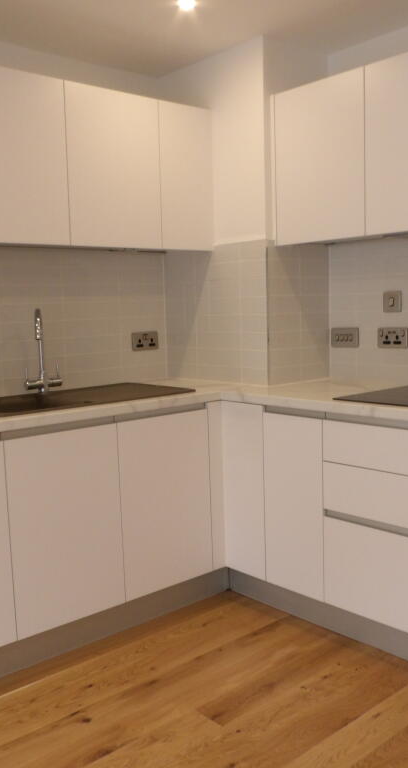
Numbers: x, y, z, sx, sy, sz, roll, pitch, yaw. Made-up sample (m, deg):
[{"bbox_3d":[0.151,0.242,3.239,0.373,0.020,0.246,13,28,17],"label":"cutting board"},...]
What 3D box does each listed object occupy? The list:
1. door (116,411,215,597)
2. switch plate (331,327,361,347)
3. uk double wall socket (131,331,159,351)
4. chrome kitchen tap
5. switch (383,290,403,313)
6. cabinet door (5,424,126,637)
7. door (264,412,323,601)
[{"bbox_3d":[-0.148,0.469,2.832,0.449,0.690,0.020,-7,8,-41],"label":"door"},{"bbox_3d":[0.650,-0.212,3.278,0.012,0.087,0.150,-7,8,-41],"label":"switch plate"},{"bbox_3d":[-0.282,-0.205,3.431,0.148,0.087,0.010,-7,8,-41],"label":"uk double wall socket"},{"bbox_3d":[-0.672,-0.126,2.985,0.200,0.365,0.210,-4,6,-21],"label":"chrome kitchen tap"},{"bbox_3d":[0.800,-0.348,3.020,0.010,0.087,0.087,-7,8,-41],"label":"switch"},{"bbox_3d":[-0.486,0.511,2.538,0.447,0.690,0.020,-7,8,-41],"label":"cabinet door"},{"bbox_3d":[0.354,0.465,2.749,0.020,0.693,0.294,-7,8,-41],"label":"door"}]

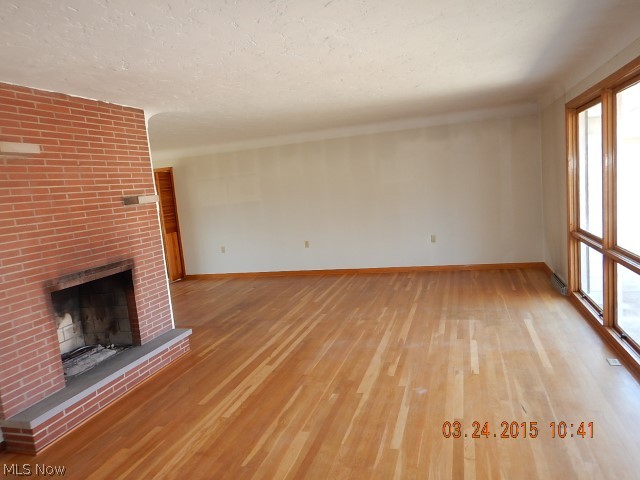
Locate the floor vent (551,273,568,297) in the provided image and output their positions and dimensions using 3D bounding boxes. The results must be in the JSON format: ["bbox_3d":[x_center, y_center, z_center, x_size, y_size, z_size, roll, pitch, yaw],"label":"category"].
[{"bbox_3d":[3.024,0.557,5.624,0.069,0.104,0.691,-3,8,18],"label":"floor vent"}]

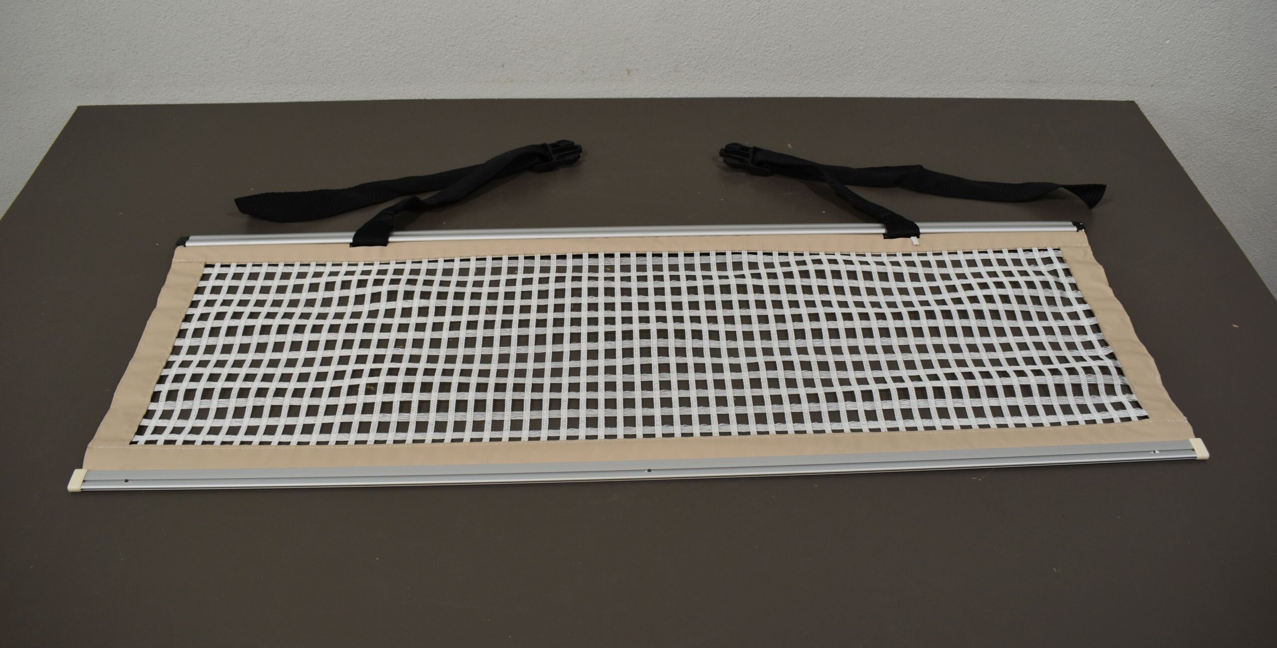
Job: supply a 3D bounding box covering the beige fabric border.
[{"bbox_3d":[0.008,0.008,1.022,1.076,0.012,0.319,-1,46,-3],"label":"beige fabric border"}]

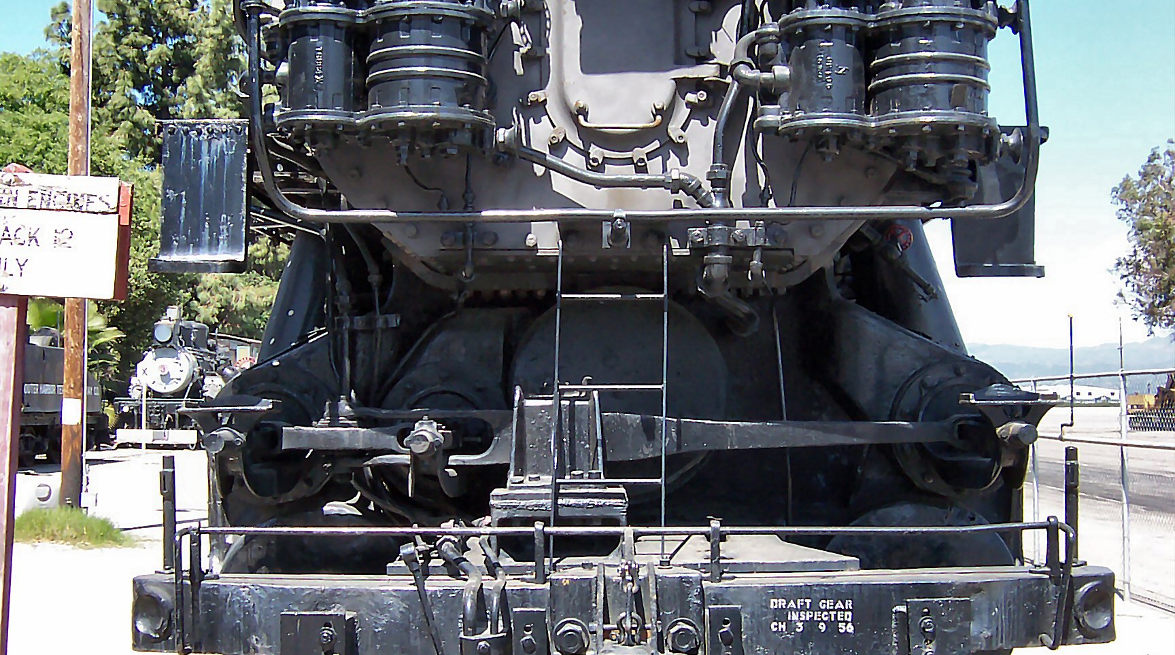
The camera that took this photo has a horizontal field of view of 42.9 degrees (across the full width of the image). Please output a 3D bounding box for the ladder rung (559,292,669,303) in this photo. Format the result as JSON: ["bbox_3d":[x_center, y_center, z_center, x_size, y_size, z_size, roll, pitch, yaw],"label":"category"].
[{"bbox_3d":[0.089,-0.105,5.272,0.375,0.020,0.020,-1,-3,1],"label":"ladder rung"}]

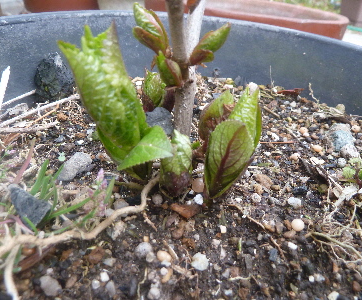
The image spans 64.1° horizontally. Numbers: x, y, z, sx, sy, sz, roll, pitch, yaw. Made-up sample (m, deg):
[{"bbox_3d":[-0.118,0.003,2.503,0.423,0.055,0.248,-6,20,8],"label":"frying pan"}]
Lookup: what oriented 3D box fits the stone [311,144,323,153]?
[{"bbox_3d":[0.127,-0.001,0.268,0.010,0.006,0.008,7,34,0],"label":"stone"}]

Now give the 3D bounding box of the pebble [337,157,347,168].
[{"bbox_3d":[0.099,0.008,0.178,0.006,0.005,0.006,6,33,0],"label":"pebble"}]

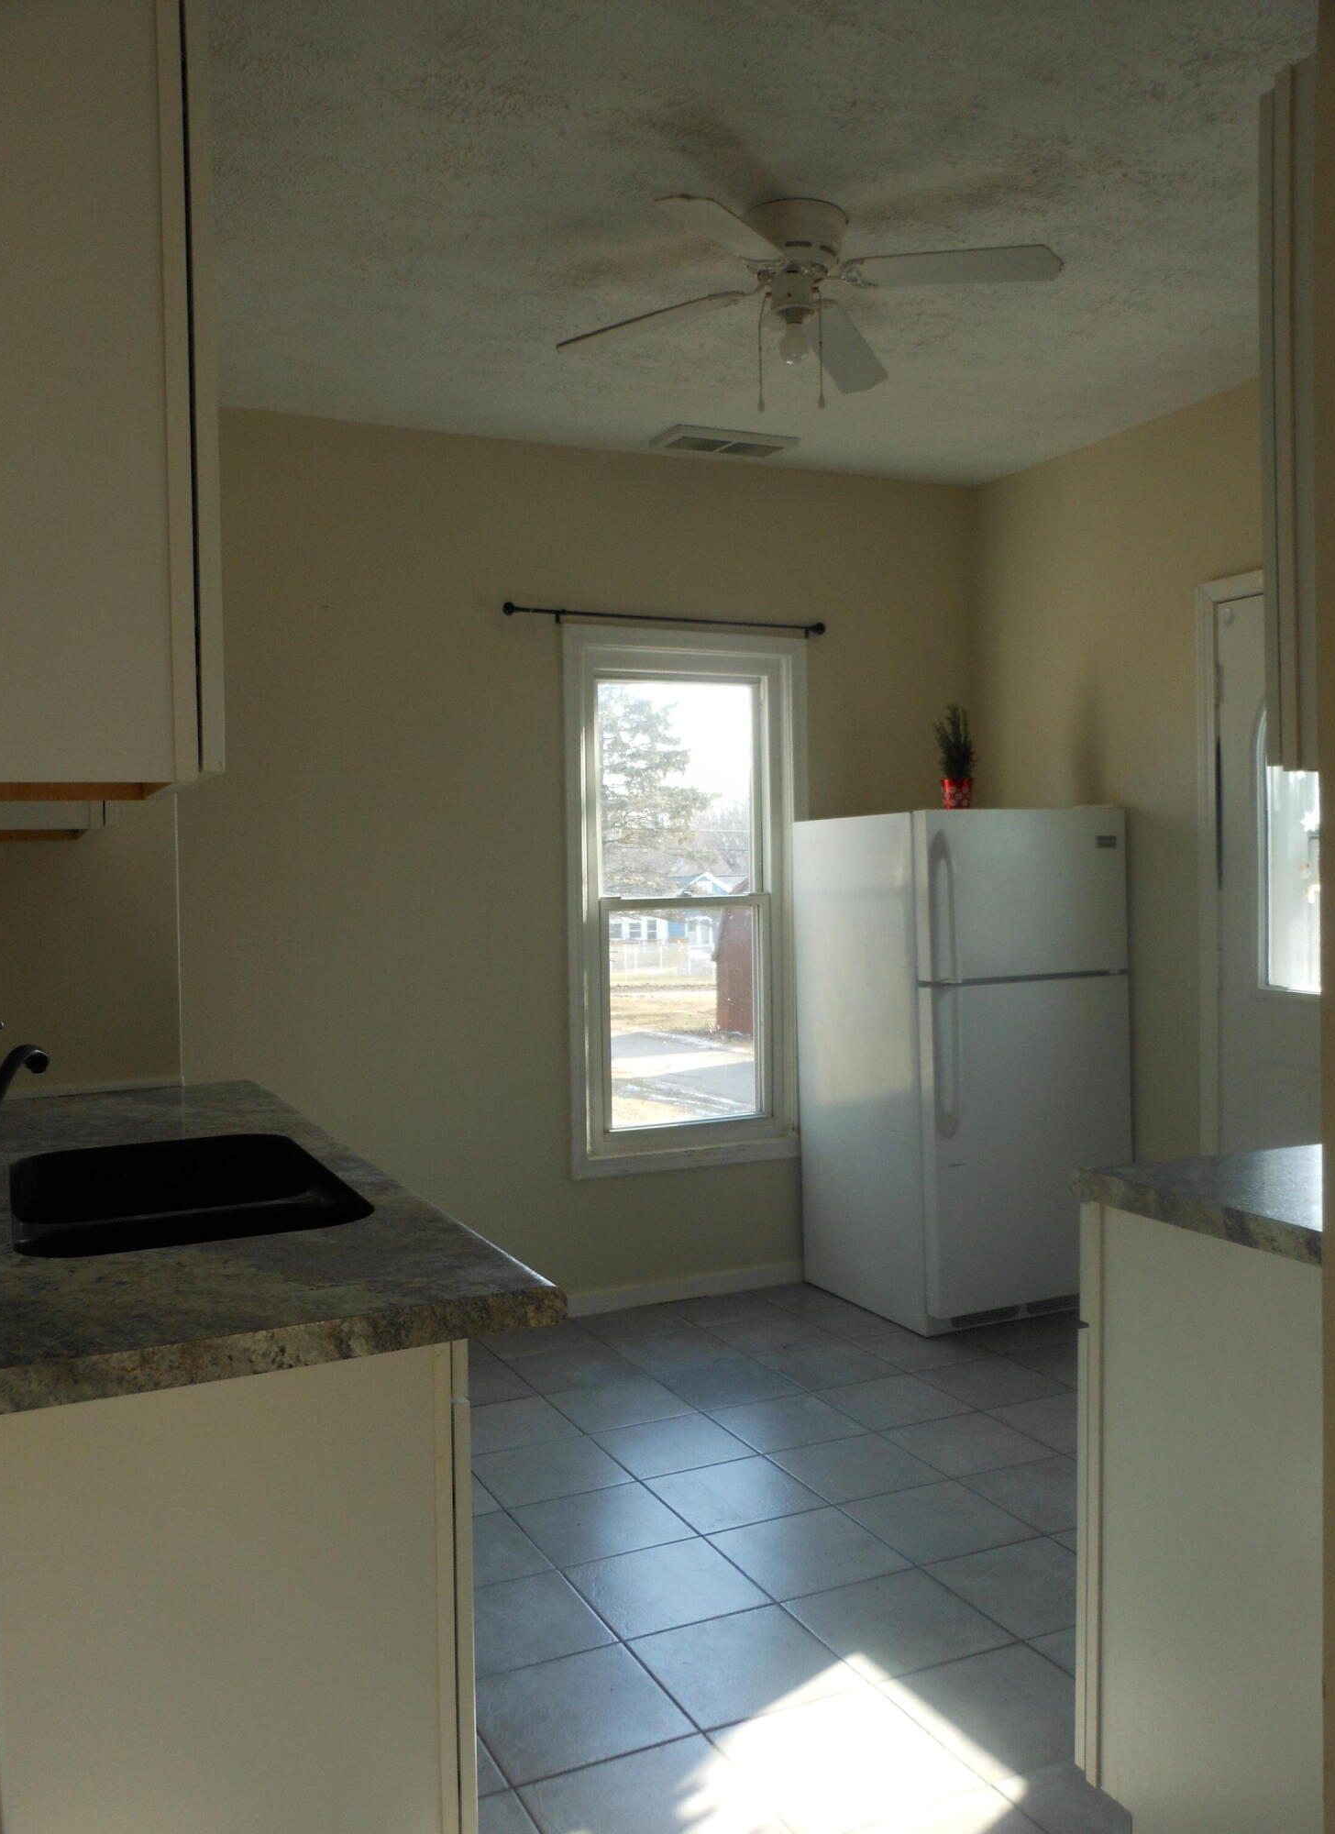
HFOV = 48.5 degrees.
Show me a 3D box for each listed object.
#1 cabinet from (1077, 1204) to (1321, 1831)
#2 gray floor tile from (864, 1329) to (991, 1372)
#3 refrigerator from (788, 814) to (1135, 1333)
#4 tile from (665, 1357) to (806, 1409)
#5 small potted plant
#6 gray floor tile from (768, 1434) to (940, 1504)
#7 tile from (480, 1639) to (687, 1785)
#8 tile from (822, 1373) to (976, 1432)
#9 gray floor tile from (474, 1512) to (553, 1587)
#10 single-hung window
[{"bbox_3d":[0.974,0.813,1.844,0.650,0.881,0.632,-2,2,-25],"label":"cabinet"},{"bbox_3d":[0.717,1.211,4.140,0.303,0.010,0.303,-2,2,-25],"label":"gray floor tile"},{"bbox_3d":[0.906,0.435,4.607,0.709,1.501,0.758,-2,2,-25],"label":"refrigerator"},{"bbox_3d":[0.154,1.214,3.838,0.302,0.010,0.302,-1,2,-25],"label":"tile"},{"bbox_3d":[0.857,-0.468,4.386,0.121,0.323,0.121,-1,1,0],"label":"small potted plant"},{"bbox_3d":[0.423,1.236,3.321,0.303,0.010,0.303,-2,2,-25],"label":"gray floor tile"},{"bbox_3d":[-0.147,1.256,2.345,0.302,0.010,0.302,-1,2,-25],"label":"tile"},{"bbox_3d":[0.570,1.224,3.730,0.303,0.010,0.303,-2,2,-25],"label":"tile"},{"bbox_3d":[-0.411,1.254,2.914,0.303,0.010,0.303,-2,2,-25],"label":"gray floor tile"},{"bbox_3d":[0.064,-0.053,4.667,0.833,1.665,0.090,-2,2,-25],"label":"single-hung window"}]

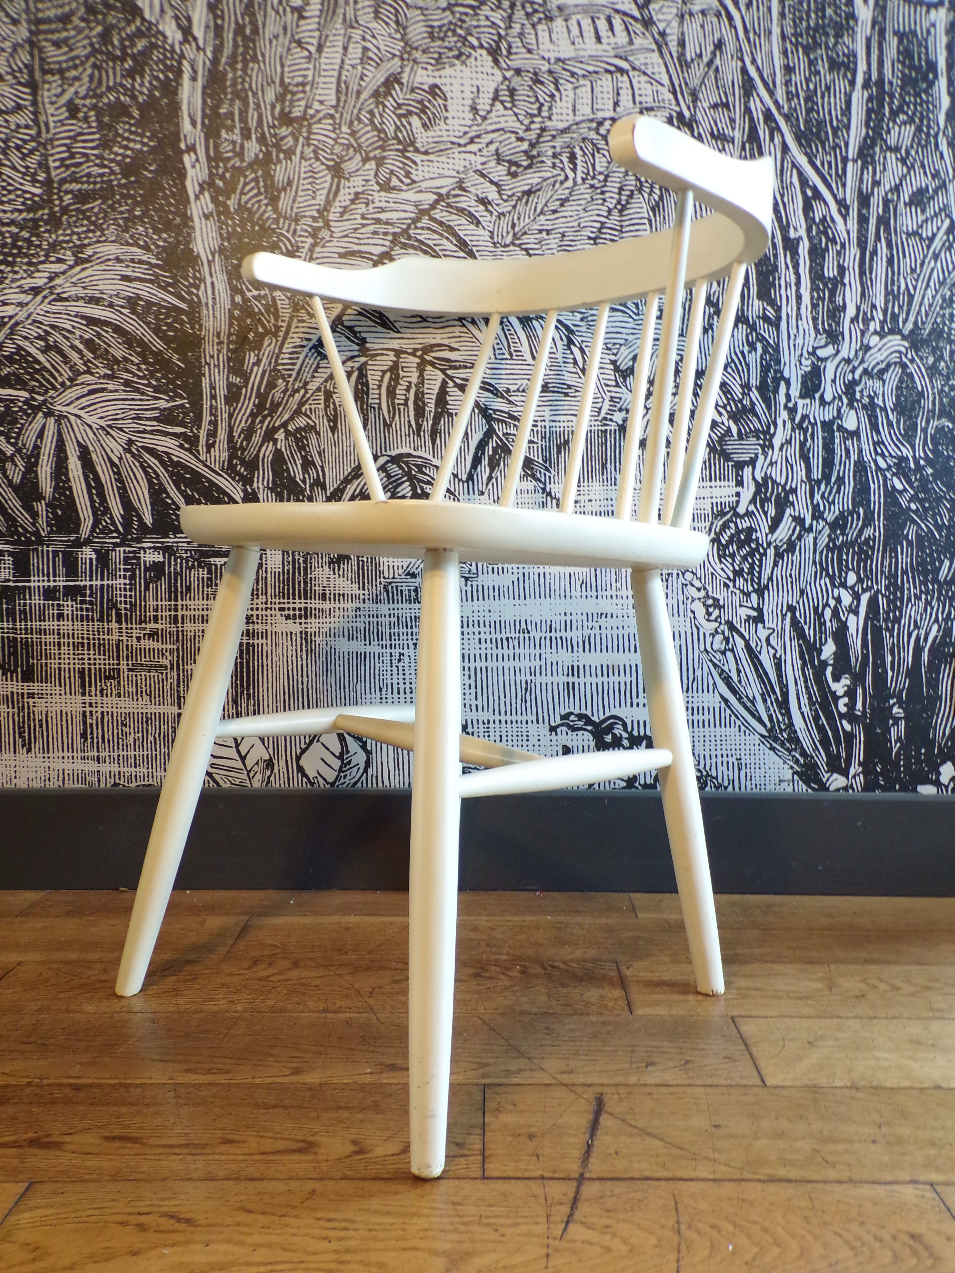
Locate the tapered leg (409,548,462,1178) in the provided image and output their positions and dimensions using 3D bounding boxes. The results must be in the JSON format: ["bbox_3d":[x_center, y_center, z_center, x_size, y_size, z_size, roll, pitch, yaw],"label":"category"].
[{"bbox_3d":[-0.030,0.147,0.728,0.037,0.434,0.037,1,-11,0],"label":"tapered leg"}]

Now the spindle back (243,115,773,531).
[{"bbox_3d":[0.053,-0.258,1.024,0.496,0.330,0.355,4,6,44],"label":"spindle back"}]

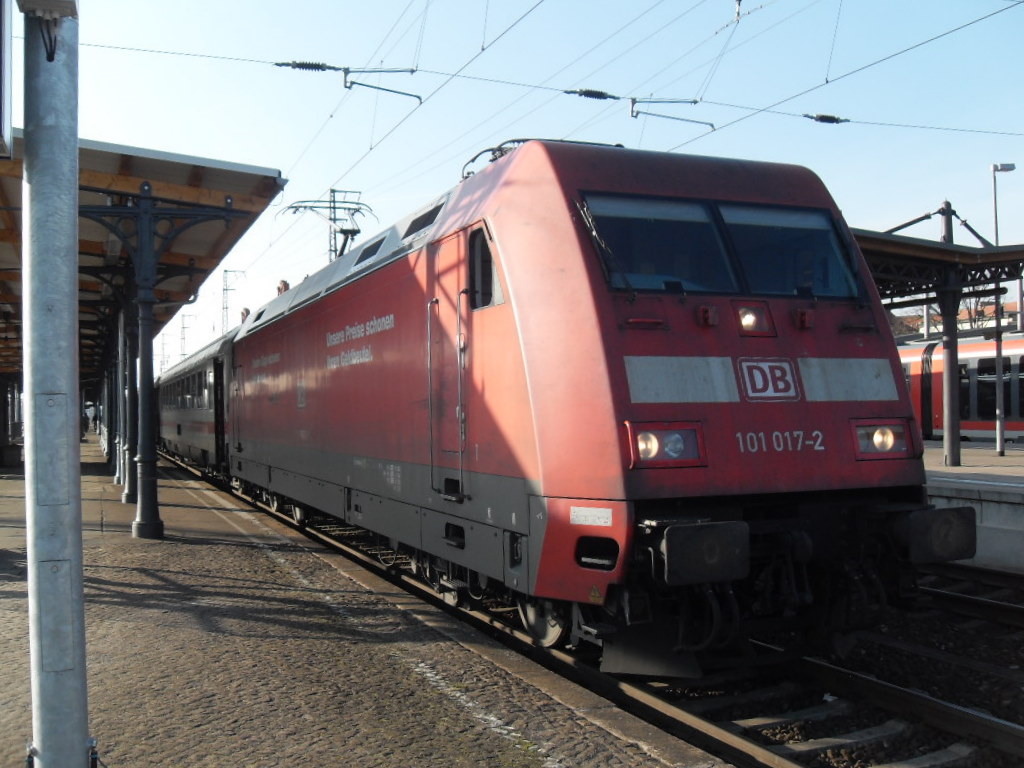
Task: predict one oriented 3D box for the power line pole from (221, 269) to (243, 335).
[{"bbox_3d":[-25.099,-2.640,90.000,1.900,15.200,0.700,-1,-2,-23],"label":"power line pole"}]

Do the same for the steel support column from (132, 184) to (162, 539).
[{"bbox_3d":[-4.657,-0.287,12.850,0.370,4.500,0.370,-1,-2,-23],"label":"steel support column"}]

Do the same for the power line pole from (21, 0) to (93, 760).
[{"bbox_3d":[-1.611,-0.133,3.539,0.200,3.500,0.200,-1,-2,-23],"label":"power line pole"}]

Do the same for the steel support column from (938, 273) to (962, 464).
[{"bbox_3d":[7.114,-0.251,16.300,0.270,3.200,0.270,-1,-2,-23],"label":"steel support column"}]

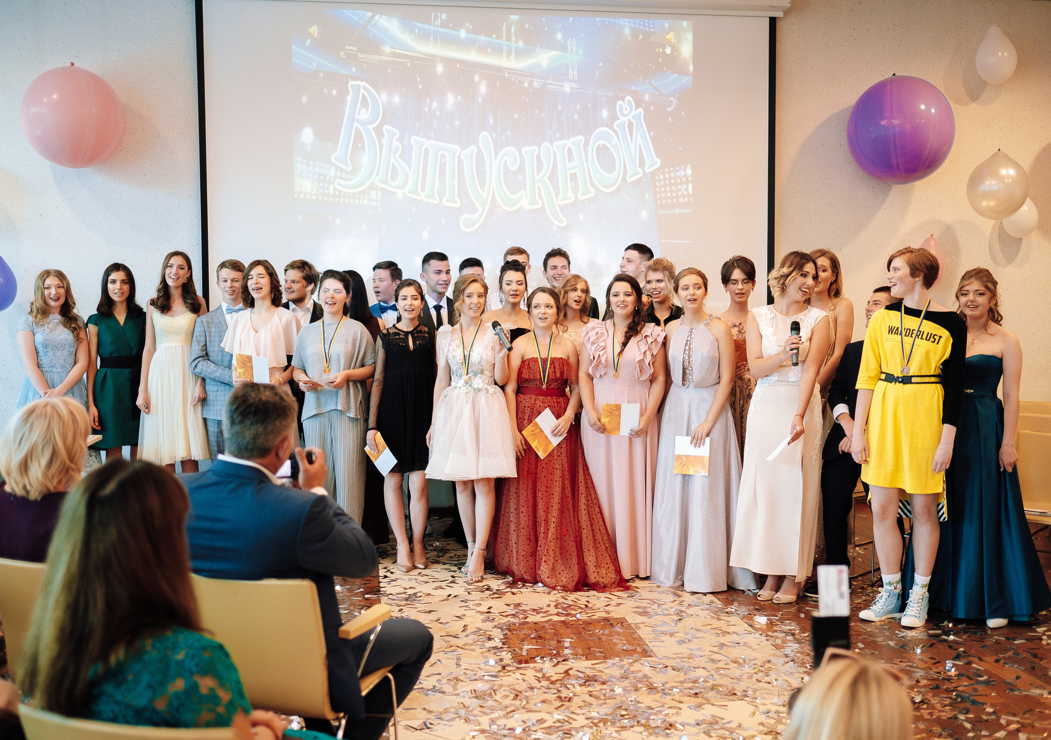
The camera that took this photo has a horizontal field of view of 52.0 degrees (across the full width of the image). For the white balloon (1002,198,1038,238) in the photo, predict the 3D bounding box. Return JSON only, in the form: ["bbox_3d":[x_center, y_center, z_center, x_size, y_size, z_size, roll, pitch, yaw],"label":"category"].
[{"bbox_3d":[3.662,-1.167,7.988,0.270,0.378,0.270,-1,4,-8],"label":"white balloon"}]

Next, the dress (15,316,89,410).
[{"bbox_3d":[-2.855,0.135,6.500,0.600,0.953,0.500,-2,4,-23],"label":"dress"}]

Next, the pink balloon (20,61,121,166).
[{"bbox_3d":[-2.870,-1.605,6.835,0.659,0.653,0.659,-1,4,-8],"label":"pink balloon"}]

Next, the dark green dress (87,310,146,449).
[{"bbox_3d":[-2.439,0.056,6.450,0.370,0.831,0.280,-2,4,-25],"label":"dark green dress"}]

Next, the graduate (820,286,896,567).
[{"bbox_3d":[1.838,0.343,5.858,0.505,1.606,0.424,2,4,30],"label":"graduate"}]

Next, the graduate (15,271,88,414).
[{"bbox_3d":[-2.840,0.264,6.514,0.586,1.737,0.505,-2,4,-19],"label":"graduate"}]

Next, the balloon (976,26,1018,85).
[{"bbox_3d":[3.435,-2.292,7.851,0.303,0.429,0.303,-1,4,-8],"label":"balloon"}]

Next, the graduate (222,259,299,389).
[{"bbox_3d":[-1.580,0.240,6.460,0.470,1.795,0.380,-1,4,-9],"label":"graduate"}]

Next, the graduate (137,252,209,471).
[{"bbox_3d":[-2.145,0.205,6.565,0.465,1.838,0.384,-1,4,-14],"label":"graduate"}]

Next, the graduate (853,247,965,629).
[{"bbox_3d":[1.821,0.302,5.120,0.520,1.759,0.380,2,4,29],"label":"graduate"}]

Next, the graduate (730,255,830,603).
[{"bbox_3d":[1.297,0.282,5.500,0.500,1.761,0.420,1,4,18],"label":"graduate"}]

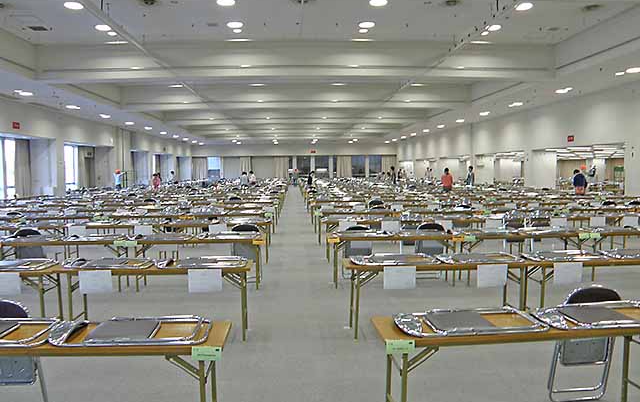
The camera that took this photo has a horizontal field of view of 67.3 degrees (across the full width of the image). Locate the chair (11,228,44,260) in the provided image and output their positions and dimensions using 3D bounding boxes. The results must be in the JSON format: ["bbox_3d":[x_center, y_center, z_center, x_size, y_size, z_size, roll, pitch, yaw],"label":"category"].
[{"bbox_3d":[-4.170,0.800,6.850,0.450,0.840,0.440,-1,4,-3],"label":"chair"}]

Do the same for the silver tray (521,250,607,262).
[{"bbox_3d":[2.587,0.581,5.128,0.830,0.060,0.440,0,4,-3],"label":"silver tray"}]

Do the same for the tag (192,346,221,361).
[{"bbox_3d":[-0.579,0.782,2.460,0.150,0.075,0.005,-1,4,-3],"label":"tag"}]

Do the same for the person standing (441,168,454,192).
[{"bbox_3d":[4.975,-0.454,18.800,0.470,1.630,0.300,-1,4,-3],"label":"person standing"}]

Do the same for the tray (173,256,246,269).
[{"bbox_3d":[-1.142,0.600,4.839,0.790,0.060,0.450,0,4,-3],"label":"tray"}]

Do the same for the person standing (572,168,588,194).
[{"bbox_3d":[9.168,-0.269,16.918,0.500,1.640,0.360,0,4,-5],"label":"person standing"}]

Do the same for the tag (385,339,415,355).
[{"bbox_3d":[0.422,0.766,2.510,0.154,0.075,0.005,-1,4,-3],"label":"tag"}]

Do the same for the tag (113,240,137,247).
[{"bbox_3d":[-2.607,0.567,6.410,0.320,0.080,0.010,0,4,-3],"label":"tag"}]

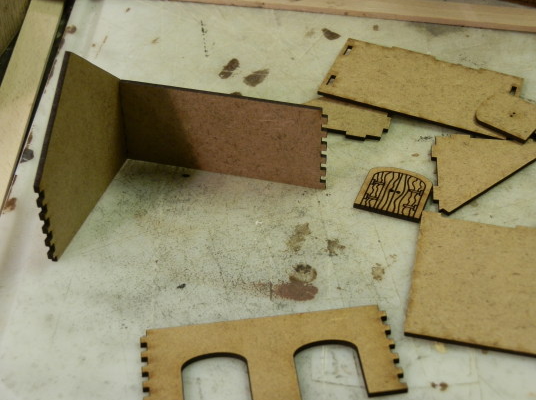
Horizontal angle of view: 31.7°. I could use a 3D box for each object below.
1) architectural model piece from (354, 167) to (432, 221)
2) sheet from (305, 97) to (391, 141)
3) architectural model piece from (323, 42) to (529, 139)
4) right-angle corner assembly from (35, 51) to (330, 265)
[{"bbox_3d":[0.068,-0.004,0.505,0.036,0.003,0.036,13,43,15],"label":"architectural model piece"},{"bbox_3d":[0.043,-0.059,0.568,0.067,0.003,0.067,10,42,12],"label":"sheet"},{"bbox_3d":[0.095,-0.068,0.574,0.113,0.003,0.066,15,43,12],"label":"architectural model piece"},{"bbox_3d":[-0.038,-0.024,0.458,0.117,0.095,0.095,10,42,12],"label":"right-angle corner assembly"}]

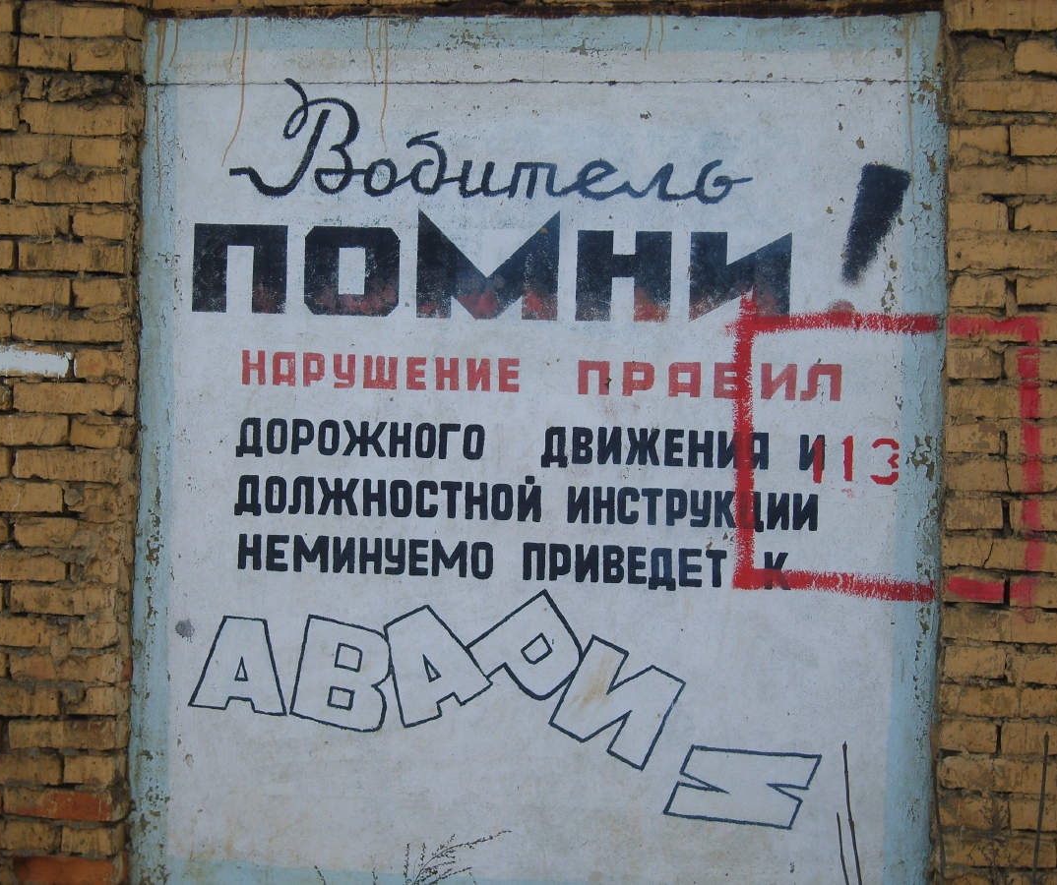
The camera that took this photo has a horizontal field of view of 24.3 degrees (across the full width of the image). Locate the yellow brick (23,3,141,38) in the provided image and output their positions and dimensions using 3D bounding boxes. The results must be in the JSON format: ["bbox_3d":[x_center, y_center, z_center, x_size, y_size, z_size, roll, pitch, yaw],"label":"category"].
[{"bbox_3d":[-1.012,-0.947,5.573,0.250,0.065,0.120,1,1,10],"label":"yellow brick"}]

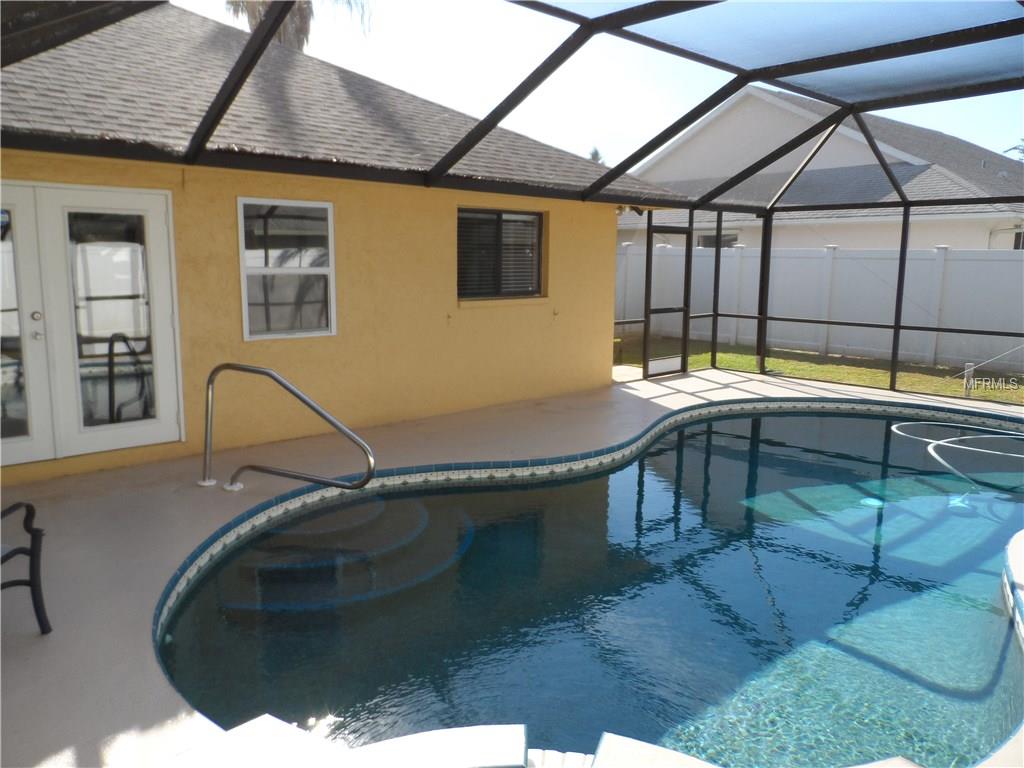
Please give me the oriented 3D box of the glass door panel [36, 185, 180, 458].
[{"bbox_3d":[-3.162,-0.471,5.613,0.906,2.034,0.055,-8,15,-41],"label":"glass door panel"}]

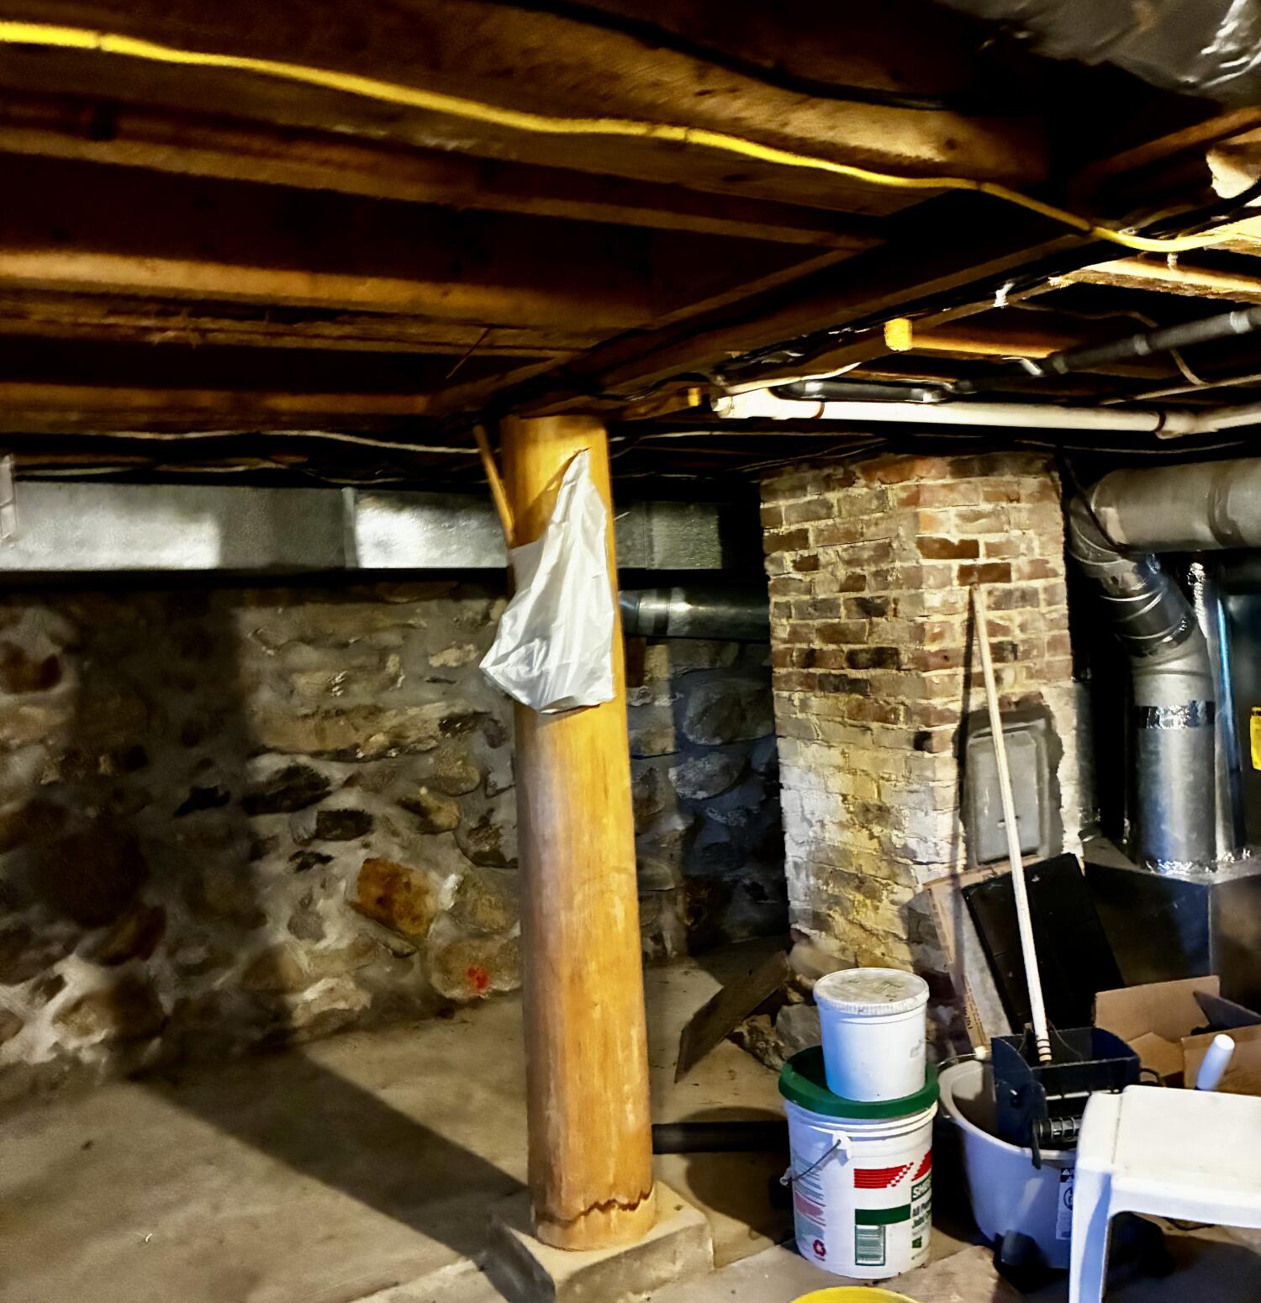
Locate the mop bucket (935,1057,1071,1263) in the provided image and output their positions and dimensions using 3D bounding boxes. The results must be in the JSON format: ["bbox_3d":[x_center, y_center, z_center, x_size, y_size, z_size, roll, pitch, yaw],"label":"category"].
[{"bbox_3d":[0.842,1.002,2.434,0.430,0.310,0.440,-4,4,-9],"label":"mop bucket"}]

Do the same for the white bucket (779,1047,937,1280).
[{"bbox_3d":[0.455,1.000,2.500,0.310,0.348,0.310,-2,4,11],"label":"white bucket"}]

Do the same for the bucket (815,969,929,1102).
[{"bbox_3d":[0.477,0.754,2.483,0.222,0.188,0.222,-2,4,11],"label":"bucket"}]

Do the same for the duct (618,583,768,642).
[{"bbox_3d":[0.225,-0.124,4.050,0.620,0.160,0.160,-2,4,20],"label":"duct"}]

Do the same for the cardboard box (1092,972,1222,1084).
[{"bbox_3d":[1.292,0.947,2.889,0.360,0.310,0.320,-4,4,-15],"label":"cardboard box"}]

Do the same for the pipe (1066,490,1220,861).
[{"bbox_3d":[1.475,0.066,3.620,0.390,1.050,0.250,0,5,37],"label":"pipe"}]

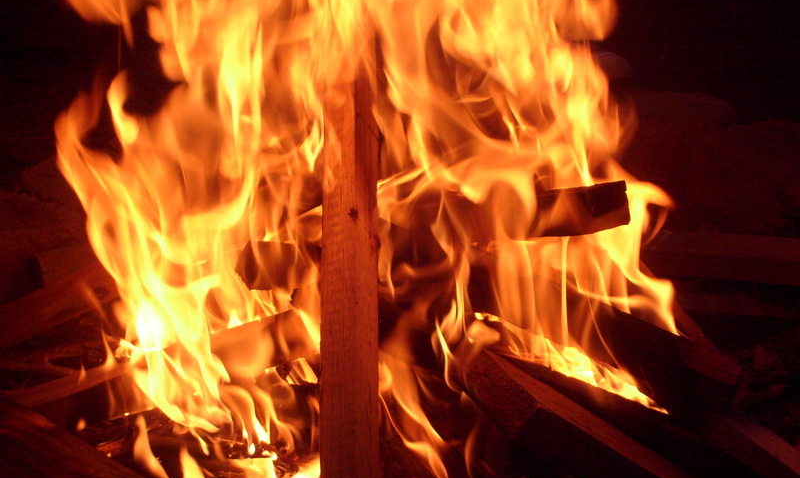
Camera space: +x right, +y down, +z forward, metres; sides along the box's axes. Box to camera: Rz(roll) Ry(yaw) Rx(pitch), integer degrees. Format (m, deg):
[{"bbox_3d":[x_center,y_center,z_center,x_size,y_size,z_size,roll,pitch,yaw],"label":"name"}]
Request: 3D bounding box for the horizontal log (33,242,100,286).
[{"bbox_3d":[-0.433,0.033,2.750,0.220,0.055,0.070,-8,14,-19],"label":"horizontal log"}]

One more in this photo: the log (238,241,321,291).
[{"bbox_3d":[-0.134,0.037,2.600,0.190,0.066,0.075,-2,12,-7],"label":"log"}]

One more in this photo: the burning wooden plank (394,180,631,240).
[{"bbox_3d":[0.149,-0.039,2.550,0.330,0.066,0.070,-3,12,-9],"label":"burning wooden plank"}]

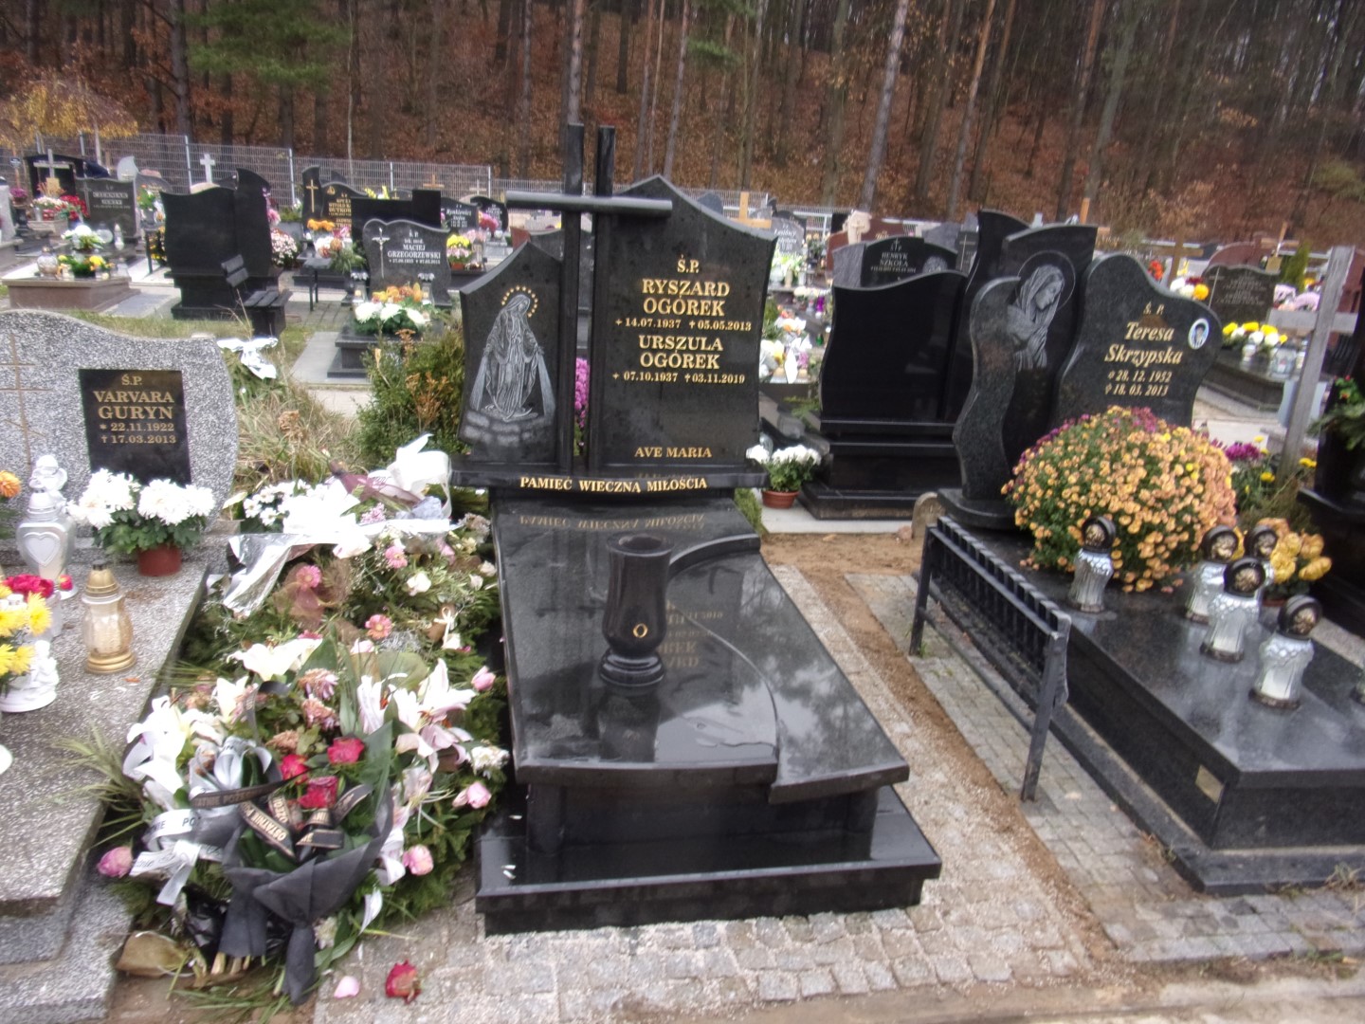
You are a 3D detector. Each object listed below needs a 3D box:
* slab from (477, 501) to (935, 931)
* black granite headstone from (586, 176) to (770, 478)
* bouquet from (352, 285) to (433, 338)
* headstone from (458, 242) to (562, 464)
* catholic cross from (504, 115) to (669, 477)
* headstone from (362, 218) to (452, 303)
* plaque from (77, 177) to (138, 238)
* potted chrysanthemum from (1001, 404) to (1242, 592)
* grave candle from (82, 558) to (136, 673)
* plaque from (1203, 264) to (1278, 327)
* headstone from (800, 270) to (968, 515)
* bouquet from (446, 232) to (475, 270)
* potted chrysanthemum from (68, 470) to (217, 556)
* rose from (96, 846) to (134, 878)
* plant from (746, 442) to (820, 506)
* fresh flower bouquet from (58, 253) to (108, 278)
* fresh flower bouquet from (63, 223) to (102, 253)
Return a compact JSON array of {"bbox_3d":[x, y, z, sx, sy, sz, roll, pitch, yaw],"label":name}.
[{"bbox_3d":[-0.084,0.426,2.900,1.056,0.442,1.805,0,18,-12],"label":"slab"},{"bbox_3d":[-0.003,-0.676,3.474,0.653,1.027,0.096,0,18,-12],"label":"black granite headstone"},{"bbox_3d":[-2.334,-1.610,7.615,0.607,0.373,0.455,0,18,-12],"label":"bouquet"},{"bbox_3d":[-0.606,-0.565,3.382,0.370,0.778,0.086,0,18,-12],"label":"headstone"},{"bbox_3d":[-0.317,-0.677,3.141,0.534,1.133,0.120,0,19,-12],"label":"catholic cross"},{"bbox_3d":[-2.465,-2.241,8.480,0.780,0.750,0.120,-1,19,-16],"label":"headstone"},{"bbox_3d":[-7.382,-3.896,12.155,0.700,0.740,0.120,-2,19,-19],"label":"plaque"},{"bbox_3d":[1.502,-0.049,3.283,0.735,0.630,0.735,2,18,-7],"label":"potted chrysanthemum"},{"bbox_3d":[-1.401,0.252,2.282,0.110,0.268,0.110,0,19,-12],"label":"grave candle"},{"bbox_3d":[6.098,-2.318,10.400,0.806,0.797,0.096,3,18,-2],"label":"plaque"},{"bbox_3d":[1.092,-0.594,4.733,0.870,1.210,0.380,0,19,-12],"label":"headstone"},{"bbox_3d":[-2.879,-3.362,12.227,0.380,0.470,0.360,-1,19,-14],"label":"bouquet"},{"bbox_3d":[-1.805,-0.001,3.166,0.436,0.298,0.370,0,18,-12],"label":"potted chrysanthemum"},{"bbox_3d":[-1.052,0.649,1.756,0.060,0.057,0.060,0,19,-12],"label":"rose"},{"bbox_3d":[0.523,-0.191,4.912,0.378,0.332,0.340,0,18,-12],"label":"plant"},{"bbox_3d":[-6.036,-2.492,9.532,0.400,0.240,0.300,-2,19,-19],"label":"fresh flower bouquet"},{"bbox_3d":[-6.859,-3.137,10.813,0.370,0.320,0.340,-2,19,-19],"label":"fresh flower bouquet"}]

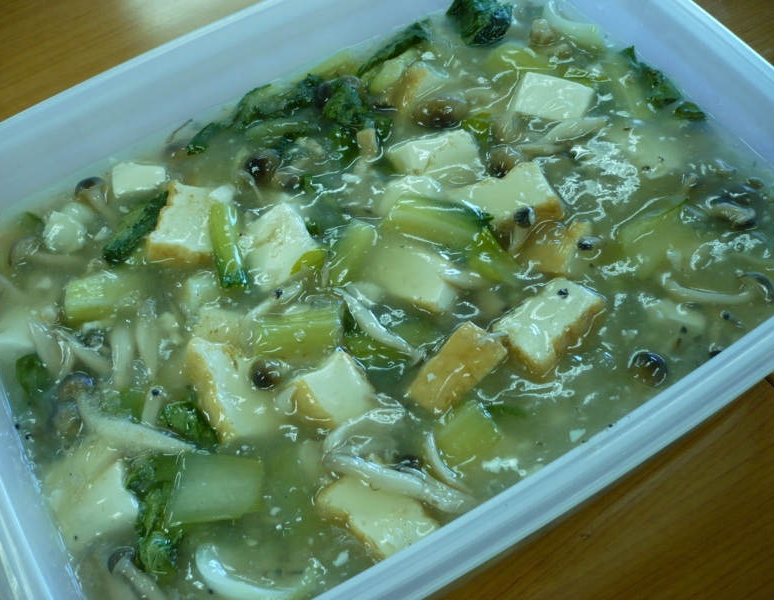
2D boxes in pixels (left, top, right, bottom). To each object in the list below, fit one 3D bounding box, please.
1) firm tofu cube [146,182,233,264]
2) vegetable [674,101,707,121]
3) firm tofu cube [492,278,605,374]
[{"bbox_3d":[-0.108,-0.042,0.443,0.035,0.021,0.036,8,62,10],"label":"firm tofu cube"},{"bbox_3d":[0.167,-0.104,0.444,0.017,0.006,0.009,18,64,15],"label":"vegetable"},{"bbox_3d":[0.079,0.013,0.394,0.045,0.021,0.026,-37,63,-14],"label":"firm tofu cube"}]

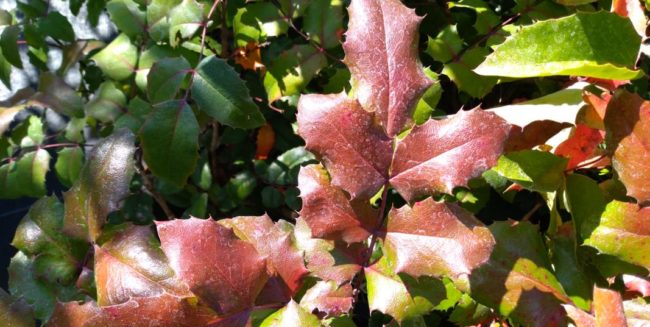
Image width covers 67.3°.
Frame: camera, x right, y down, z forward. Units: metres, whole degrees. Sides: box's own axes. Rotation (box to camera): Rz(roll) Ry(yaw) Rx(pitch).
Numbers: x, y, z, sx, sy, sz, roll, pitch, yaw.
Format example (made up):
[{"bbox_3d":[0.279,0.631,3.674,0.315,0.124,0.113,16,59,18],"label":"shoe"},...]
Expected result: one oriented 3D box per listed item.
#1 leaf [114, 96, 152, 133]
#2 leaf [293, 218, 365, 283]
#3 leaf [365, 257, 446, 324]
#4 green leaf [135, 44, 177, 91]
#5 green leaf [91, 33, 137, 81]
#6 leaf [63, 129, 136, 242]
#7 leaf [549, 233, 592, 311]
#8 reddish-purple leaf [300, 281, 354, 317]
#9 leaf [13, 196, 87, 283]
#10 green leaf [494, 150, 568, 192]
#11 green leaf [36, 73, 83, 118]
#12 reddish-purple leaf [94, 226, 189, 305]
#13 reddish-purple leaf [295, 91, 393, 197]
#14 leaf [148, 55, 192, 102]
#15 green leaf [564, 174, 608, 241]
[{"bbox_3d":[-0.184,-0.048,0.470,0.043,0.012,0.046,-39,70,-9],"label":"leaf"},{"bbox_3d":[0.003,0.055,0.331,0.059,0.015,0.036,27,69,25],"label":"leaf"},{"bbox_3d":[0.052,0.082,0.320,0.056,0.016,0.040,24,70,17],"label":"leaf"},{"bbox_3d":[-0.142,-0.086,0.410,0.039,0.010,0.042,-36,72,-21],"label":"green leaf"},{"bbox_3d":[-0.217,-0.109,0.500,0.045,0.011,0.045,16,80,-11],"label":"green leaf"},{"bbox_3d":[-0.149,0.013,0.325,0.039,0.020,0.080,9,70,-12],"label":"leaf"},{"bbox_3d":[0.179,0.078,0.355,0.035,0.013,0.058,-14,80,-9],"label":"leaf"},{"bbox_3d":[0.002,0.088,0.315,0.035,0.015,0.024,-6,66,-3],"label":"reddish-purple leaf"},{"bbox_3d":[-0.214,0.059,0.380,0.058,0.020,0.068,-43,69,-13],"label":"leaf"},{"bbox_3d":[0.141,0.005,0.335,0.049,0.014,0.033,6,64,3],"label":"green leaf"},{"bbox_3d":[-0.293,-0.076,0.540,0.051,0.012,0.042,31,72,-10],"label":"green leaf"},{"bbox_3d":[-0.119,0.068,0.320,0.073,0.022,0.045,29,72,17],"label":"reddish-purple leaf"},{"bbox_3d":[0.011,-0.016,0.301,0.046,0.018,0.082,-39,64,-10],"label":"reddish-purple leaf"},{"bbox_3d":[-0.118,-0.061,0.370,0.037,0.010,0.038,-35,67,-9],"label":"leaf"},{"bbox_3d":[0.189,0.030,0.355,0.027,0.013,0.051,-16,74,14],"label":"green leaf"}]

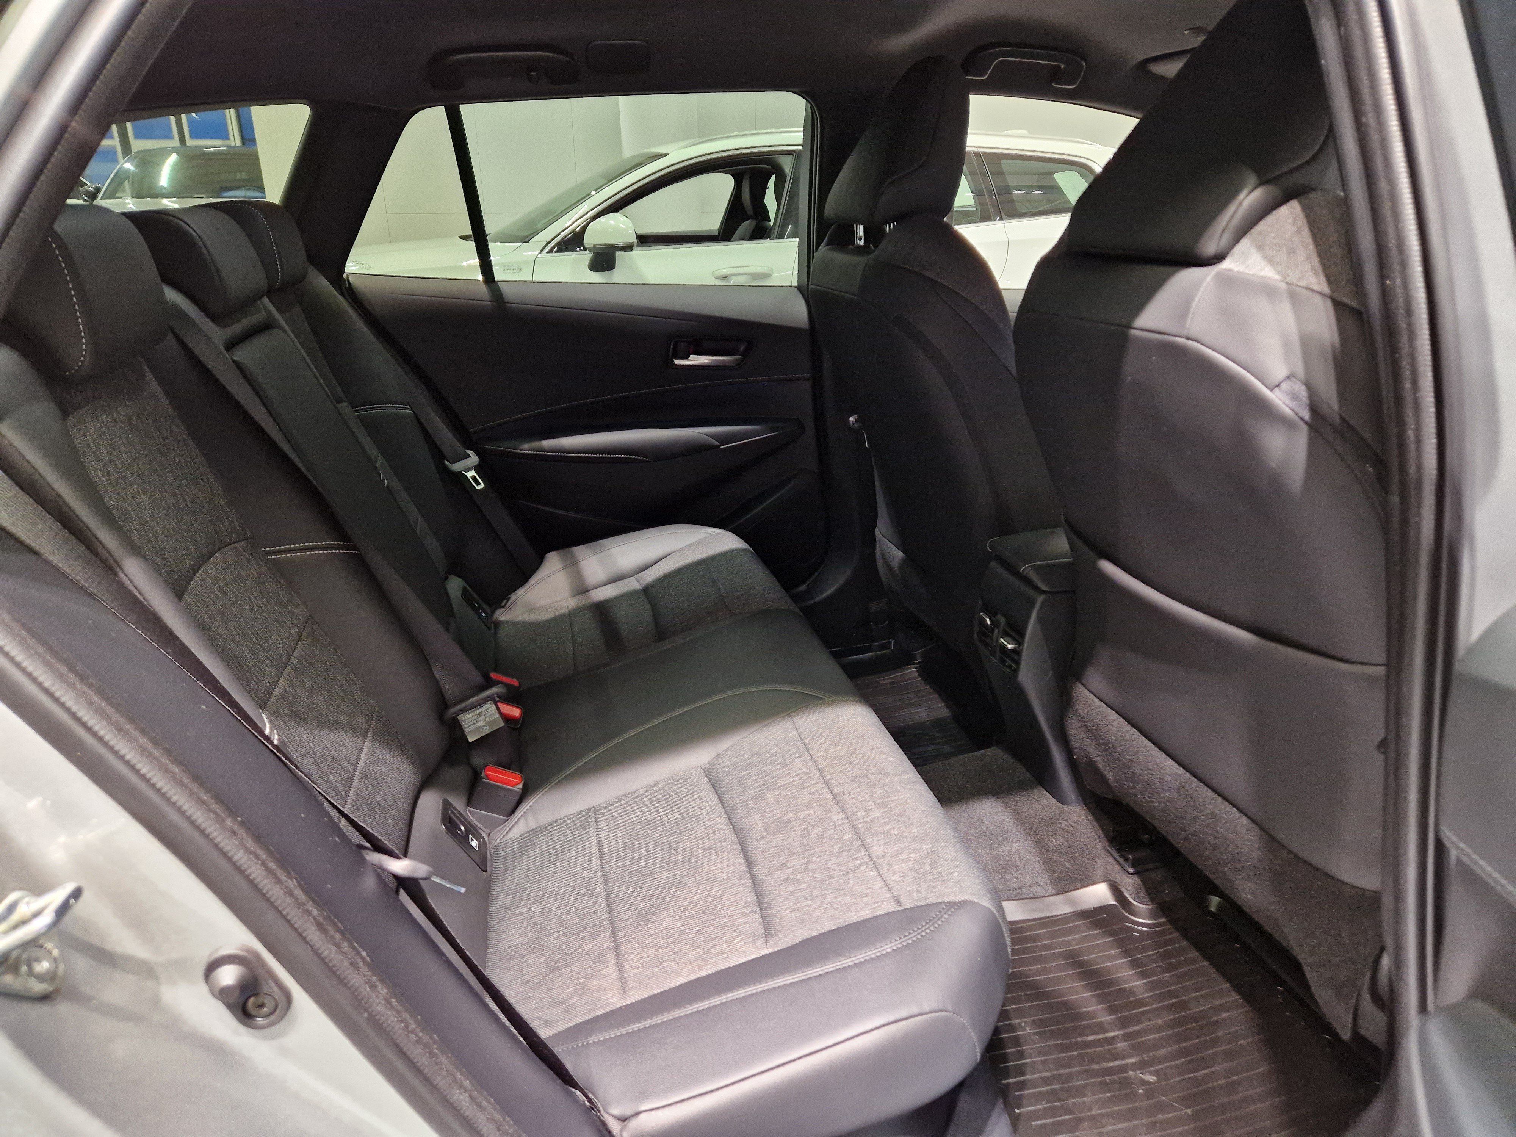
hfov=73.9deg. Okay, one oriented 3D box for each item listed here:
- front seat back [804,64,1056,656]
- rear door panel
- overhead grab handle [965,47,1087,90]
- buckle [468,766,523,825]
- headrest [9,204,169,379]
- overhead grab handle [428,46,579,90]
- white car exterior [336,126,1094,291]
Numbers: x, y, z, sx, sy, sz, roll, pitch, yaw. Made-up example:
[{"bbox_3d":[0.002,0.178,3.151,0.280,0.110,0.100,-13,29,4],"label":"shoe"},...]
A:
[{"bbox_3d":[0.307,-0.348,1.703,0.280,0.880,0.500,-16,23,-7],"label":"front seat back"},{"bbox_3d":[-0.290,-0.223,1.958,0.860,0.660,0.120,-5,21,-12],"label":"rear door panel"},{"bbox_3d":[0.451,-0.839,1.698,0.212,0.050,0.050,-5,41,-12],"label":"overhead grab handle"},{"bbox_3d":[-0.306,0.263,1.180,0.047,0.062,0.030,18,15,-19],"label":"buckle"},{"bbox_3d":[-0.568,-0.214,0.791,0.120,0.150,0.250,-15,23,-8],"label":"headrest"},{"bbox_3d":[-0.386,-0.764,1.537,0.222,0.050,0.050,-5,41,-12],"label":"overhead grab handle"},{"bbox_3d":[-0.279,-1.482,5.273,4.760,1.430,1.870,-3,21,-6],"label":"white car exterior"}]

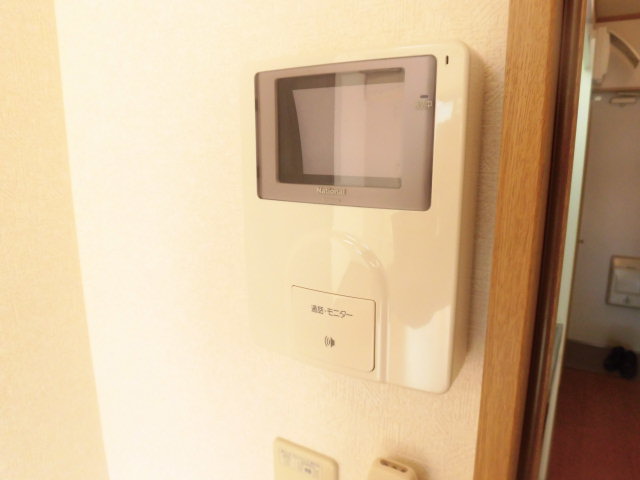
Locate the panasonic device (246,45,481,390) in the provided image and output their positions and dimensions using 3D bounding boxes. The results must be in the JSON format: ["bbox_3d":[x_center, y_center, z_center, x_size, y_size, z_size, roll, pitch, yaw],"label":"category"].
[{"bbox_3d":[0.026,-0.015,0.303,0.146,0.202,0.056,6,13,27],"label":"panasonic device"}]

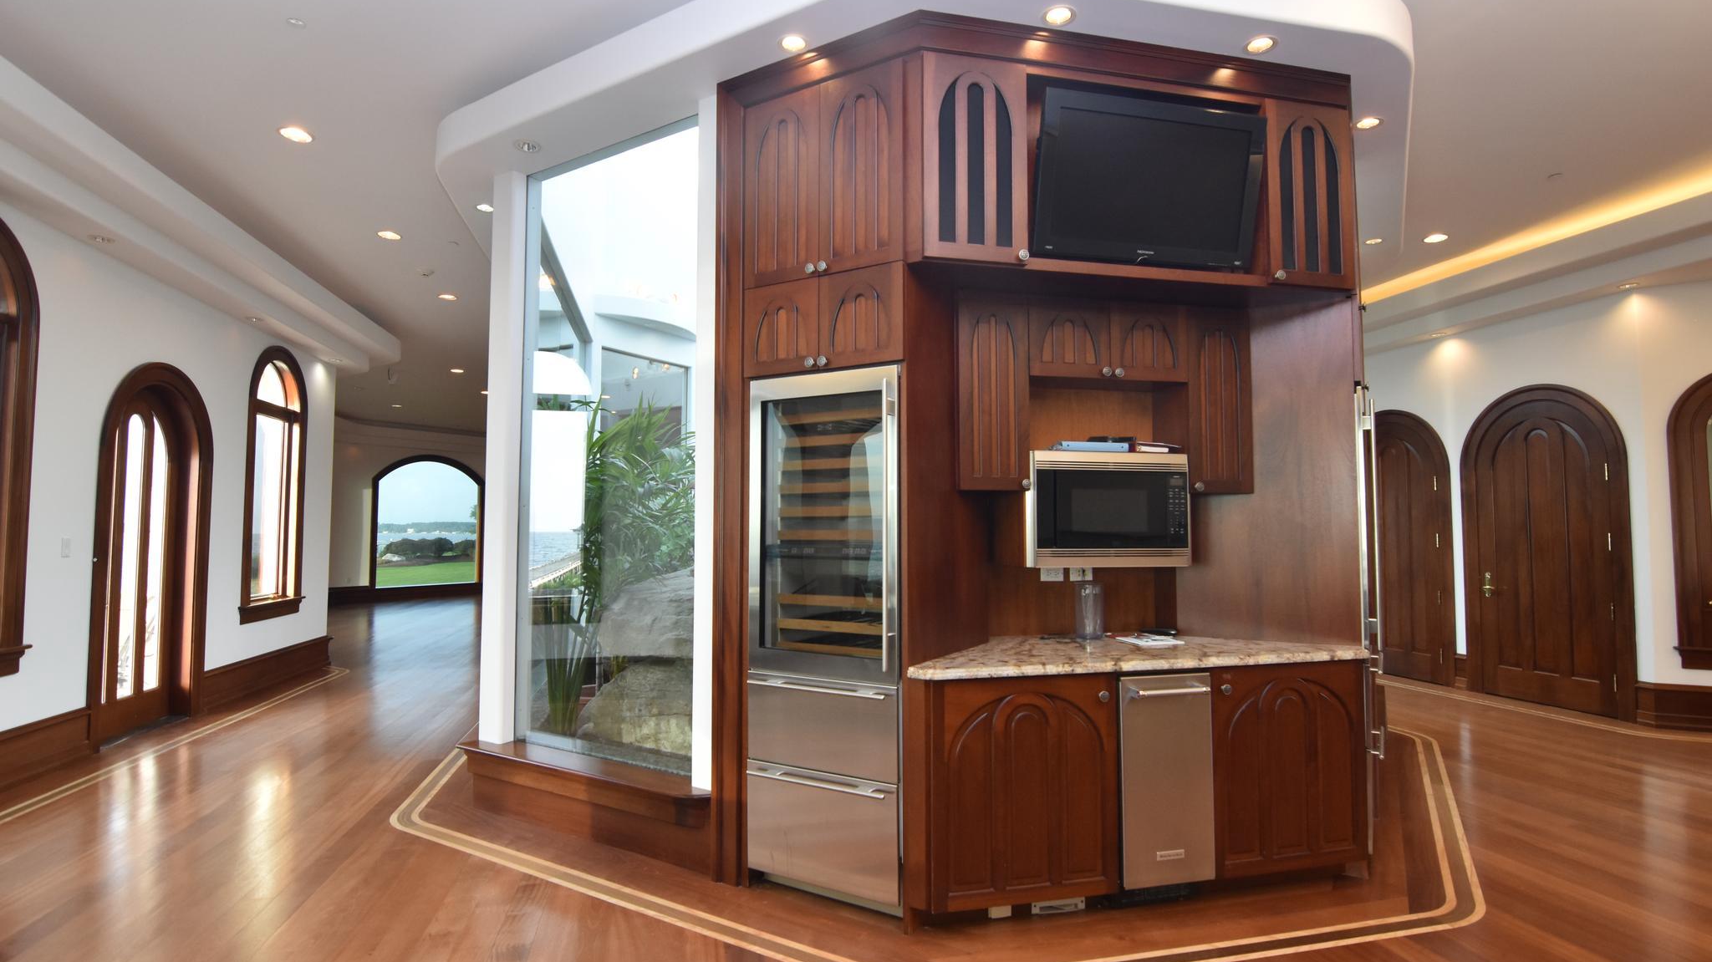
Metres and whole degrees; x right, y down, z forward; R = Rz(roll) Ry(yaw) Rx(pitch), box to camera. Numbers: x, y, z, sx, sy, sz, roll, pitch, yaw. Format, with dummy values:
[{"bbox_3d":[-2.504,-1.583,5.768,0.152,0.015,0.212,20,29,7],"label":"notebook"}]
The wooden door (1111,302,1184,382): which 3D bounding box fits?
[{"bbox_3d":[1.337,-0.625,3.484,0.395,0.345,0.050,1,-3,-13],"label":"wooden door"}]

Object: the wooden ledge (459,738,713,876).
[{"bbox_3d":[-1.241,1.488,3.588,1.635,0.307,0.290,-2,-3,30],"label":"wooden ledge"}]

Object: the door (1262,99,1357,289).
[{"bbox_3d":[1.859,-1.166,3.127,0.410,0.750,0.060,1,-4,-12],"label":"door"}]

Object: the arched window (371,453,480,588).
[{"bbox_3d":[-8.387,0.780,14.931,0.220,2.560,2.130,-3,-4,35],"label":"arched window"}]

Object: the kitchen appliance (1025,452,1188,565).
[{"bbox_3d":[1.030,0.130,3.366,0.700,0.480,0.420,1,-4,-11],"label":"kitchen appliance"}]

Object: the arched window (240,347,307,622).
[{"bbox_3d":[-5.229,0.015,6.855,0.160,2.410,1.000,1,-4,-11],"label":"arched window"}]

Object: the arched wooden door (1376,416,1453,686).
[{"bbox_3d":[5.290,0.601,7.407,0.150,2.590,1.120,1,-4,-20],"label":"arched wooden door"}]

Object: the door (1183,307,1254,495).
[{"bbox_3d":[1.614,-0.354,3.394,0.325,0.828,0.030,1,-4,-13],"label":"door"}]

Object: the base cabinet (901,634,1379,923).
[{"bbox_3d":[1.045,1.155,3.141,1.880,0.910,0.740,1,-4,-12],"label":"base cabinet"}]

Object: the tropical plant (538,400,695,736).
[{"bbox_3d":[-1.420,0.548,4.575,0.950,1.950,0.900,-2,-4,30],"label":"tropical plant"}]

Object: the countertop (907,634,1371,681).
[{"bbox_3d":[1.103,0.716,3.210,2.000,0.037,0.655,1,-3,-13],"label":"countertop"}]

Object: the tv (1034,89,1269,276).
[{"bbox_3d":[1.213,-1.228,3.181,1.006,0.633,0.100,1,8,-12],"label":"tv"}]

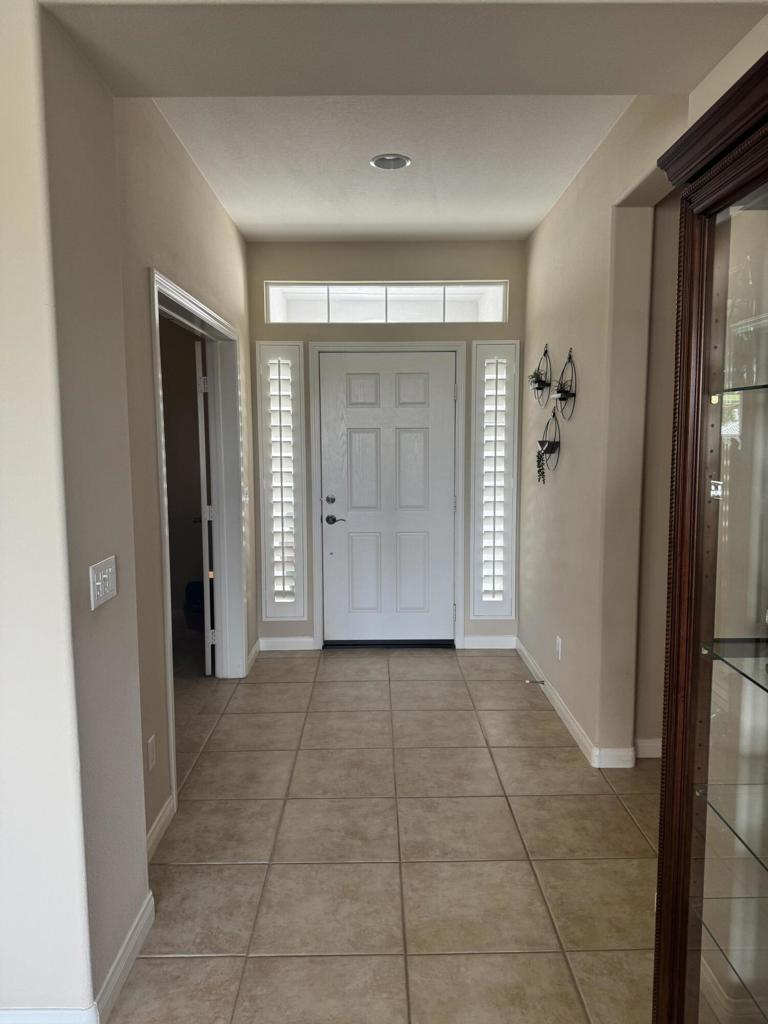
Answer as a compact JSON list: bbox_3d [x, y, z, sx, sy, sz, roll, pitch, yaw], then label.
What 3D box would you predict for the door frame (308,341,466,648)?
[{"bbox_3d":[0.029,-0.092,4.882,1.047,2.108,0.110,0,6,-1],"label":"door frame"}]

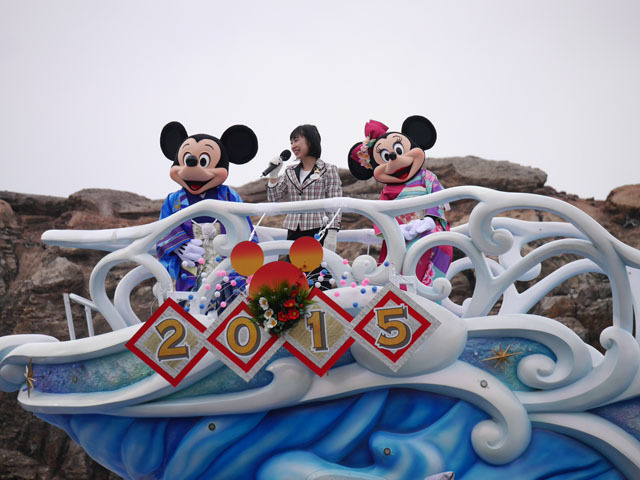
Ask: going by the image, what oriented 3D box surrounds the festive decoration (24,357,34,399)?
[{"bbox_3d":[-2.130,1.015,32.800,0.075,0.290,0.210,-2,-5,-11],"label":"festive decoration"}]

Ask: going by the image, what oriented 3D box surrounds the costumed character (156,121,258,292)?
[{"bbox_3d":[-0.810,-0.075,32.927,0.750,1.620,0.580,-3,-5,7],"label":"costumed character"}]

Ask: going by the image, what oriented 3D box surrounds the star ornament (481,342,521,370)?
[{"bbox_3d":[1.306,0.838,32.200,0.300,0.210,0.090,-3,-5,3],"label":"star ornament"}]

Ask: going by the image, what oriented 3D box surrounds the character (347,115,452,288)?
[{"bbox_3d":[0.606,-0.110,32.926,0.760,1.640,0.580,-2,-5,-2],"label":"character"}]

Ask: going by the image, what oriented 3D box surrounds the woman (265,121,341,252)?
[{"bbox_3d":[-0.102,-0.046,32.927,0.550,1.620,0.400,-5,-6,27],"label":"woman"}]

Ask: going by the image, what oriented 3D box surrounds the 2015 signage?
[{"bbox_3d":[-0.258,0.676,32.000,2.260,0.680,0.080,-4,-5,2],"label":"2015 signage"}]

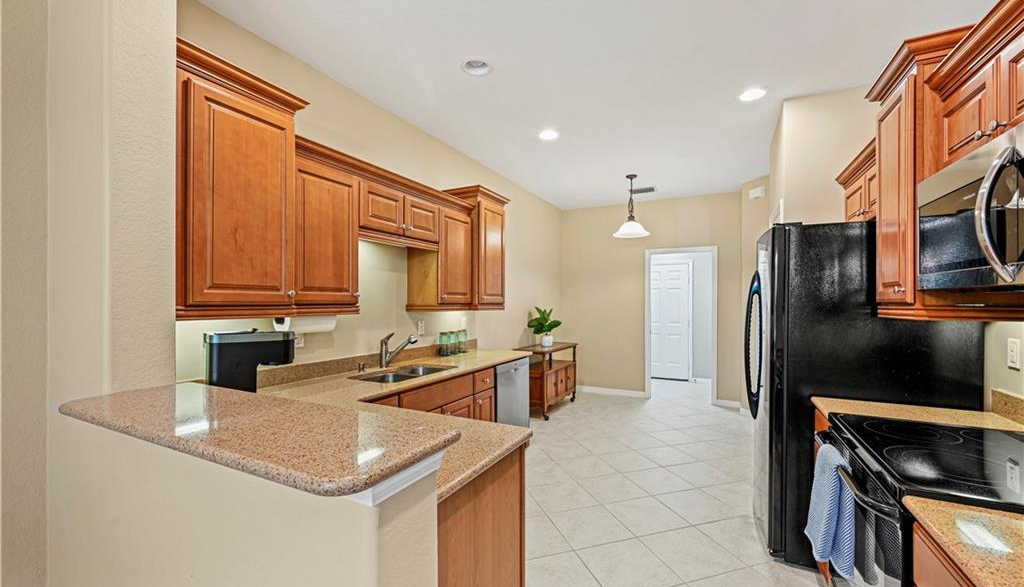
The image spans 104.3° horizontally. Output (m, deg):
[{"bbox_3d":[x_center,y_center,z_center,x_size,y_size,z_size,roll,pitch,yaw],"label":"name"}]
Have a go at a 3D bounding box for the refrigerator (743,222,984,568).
[{"bbox_3d":[1.834,0.533,2.271,0.870,1.775,0.830,0,-1,27],"label":"refrigerator"}]

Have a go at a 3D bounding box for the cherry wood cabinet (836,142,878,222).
[{"bbox_3d":[2.074,-0.578,2.133,0.360,0.335,0.840,0,-1,27],"label":"cherry wood cabinet"}]

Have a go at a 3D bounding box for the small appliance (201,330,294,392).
[{"bbox_3d":[-1.152,0.328,1.773,0.320,0.325,0.200,0,-1,-25],"label":"small appliance"}]

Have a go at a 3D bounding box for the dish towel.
[{"bbox_3d":[1.125,0.754,1.413,0.090,0.400,0.290,0,-1,27],"label":"dish towel"}]

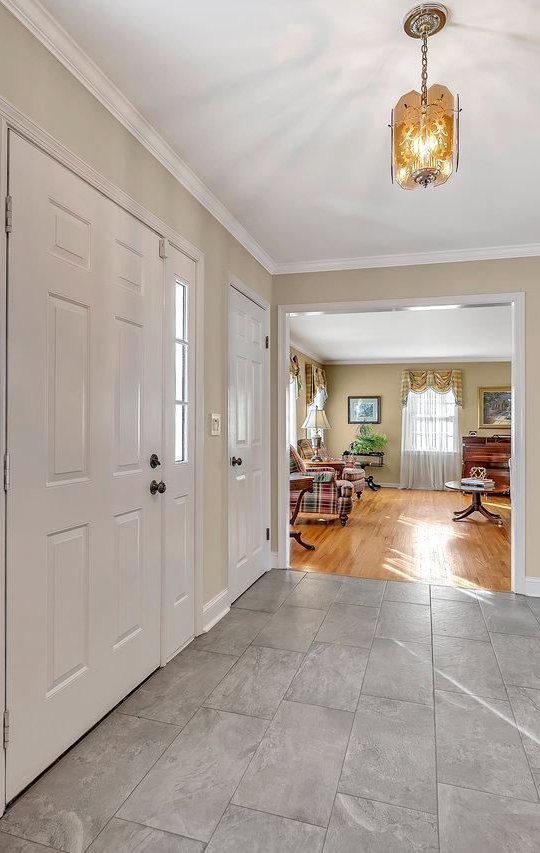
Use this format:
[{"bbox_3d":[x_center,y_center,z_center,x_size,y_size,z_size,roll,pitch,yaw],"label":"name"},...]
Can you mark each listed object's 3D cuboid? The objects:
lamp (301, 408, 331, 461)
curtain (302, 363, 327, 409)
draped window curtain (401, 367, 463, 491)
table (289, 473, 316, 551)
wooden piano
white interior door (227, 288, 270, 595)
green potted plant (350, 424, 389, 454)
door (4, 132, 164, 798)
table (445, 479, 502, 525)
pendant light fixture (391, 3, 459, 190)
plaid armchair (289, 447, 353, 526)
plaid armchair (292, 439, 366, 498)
[{"bbox_3d":[0.668,0.112,7.171,0.430,0.760,0.430,1,0,17],"label":"lamp"},{"bbox_3d":[0.837,-0.720,9.158,0.180,0.730,1.020,1,0,17],"label":"curtain"},{"bbox_3d":[2.891,0.077,8.998,1.110,2.180,0.150,0,0,17],"label":"draped window curtain"},{"bbox_3d":[0.052,0.822,4.746,0.560,0.670,0.560,0,0,-28],"label":"table"},{"bbox_3d":[4.058,0.681,8.514,1.420,0.970,0.600,1,0,17],"label":"wooden piano"},{"bbox_3d":[-0.147,0.122,3.545,0.045,2.035,0.775,1,0,17],"label":"white interior door"},{"bbox_3d":[1.814,0.237,9.090,0.680,0.540,0.500,0,0,17],"label":"green potted plant"},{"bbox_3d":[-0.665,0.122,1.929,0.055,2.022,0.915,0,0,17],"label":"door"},{"bbox_3d":[2.600,0.956,6.229,0.760,0.430,0.820,0,0,17],"label":"table"},{"bbox_3d":[0.485,-1.012,1.559,0.210,0.530,0.210,1,0,17],"label":"pendant light fixture"},{"bbox_3d":[0.569,0.665,6.104,0.920,0.960,0.760,1,0,13],"label":"plaid armchair"},{"bbox_3d":[1.130,0.662,8.233,0.920,0.960,0.770,1,0,13],"label":"plaid armchair"}]

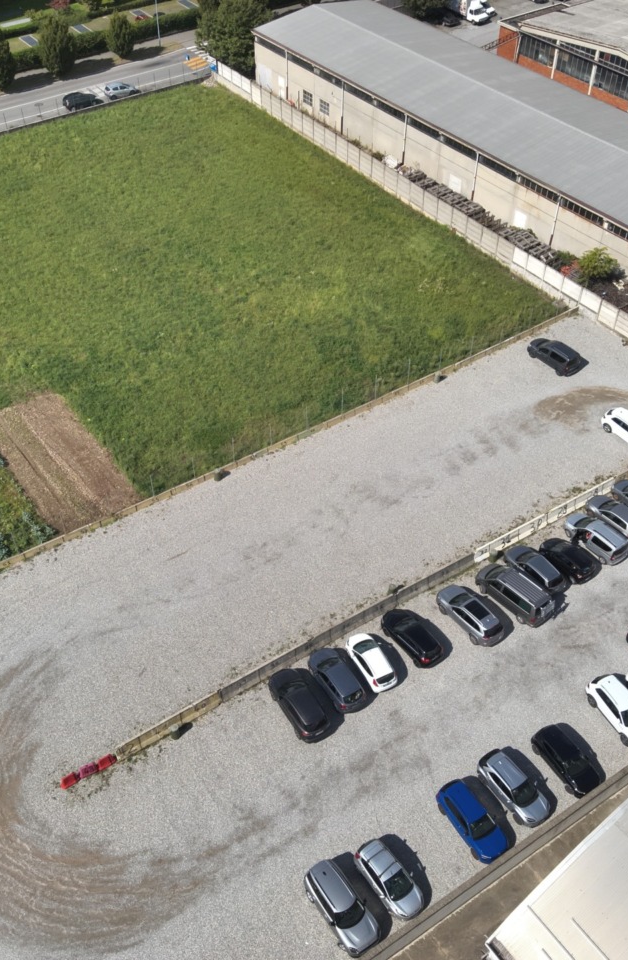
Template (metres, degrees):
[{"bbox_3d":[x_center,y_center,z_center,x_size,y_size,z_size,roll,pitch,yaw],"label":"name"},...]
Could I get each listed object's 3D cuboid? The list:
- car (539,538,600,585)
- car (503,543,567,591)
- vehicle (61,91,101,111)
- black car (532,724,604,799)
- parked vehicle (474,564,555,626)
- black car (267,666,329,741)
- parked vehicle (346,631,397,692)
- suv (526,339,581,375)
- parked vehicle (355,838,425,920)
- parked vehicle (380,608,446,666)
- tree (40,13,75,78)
[{"bbox_3d":[16.095,4.922,55.918,1.760,1.450,4.000,-32,53,-28],"label":"car"},{"bbox_3d":[13.826,5.373,55.474,4.150,1.490,1.780,35,55,29],"label":"car"},{"bbox_3d":[-29.283,-47.651,111.351,4.320,1.573,1.800,-29,51,-28],"label":"vehicle"},{"bbox_3d":[13.378,14.723,46.815,1.763,1.470,4.112,-20,48,-21],"label":"black car"},{"bbox_3d":[12.120,6.759,53.881,1.988,1.765,4.996,-33,54,-28],"label":"parked vehicle"},{"bbox_3d":[-0.779,12.192,48.708,1.816,1.650,4.554,-24,50,-21],"label":"black car"},{"bbox_3d":[3.305,10.318,51.203,1.659,1.461,4.043,-18,47,-19],"label":"parked vehicle"},{"bbox_3d":[19.106,-10.031,70.381,1.860,1.670,4.580,-32,54,-27],"label":"suv"},{"bbox_3d":[3.606,18.901,42.147,1.666,1.492,3.931,-27,50,-26],"label":"parked vehicle"},{"bbox_3d":[5.792,9.078,51.872,1.790,1.470,4.220,-32,54,-27],"label":"parked vehicle"},{"bbox_3d":[-31.520,-53.005,108.394,4.641,7.286,4.641,0,46,0],"label":"tree"}]

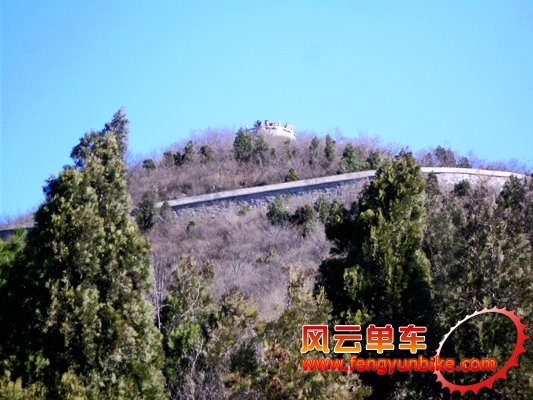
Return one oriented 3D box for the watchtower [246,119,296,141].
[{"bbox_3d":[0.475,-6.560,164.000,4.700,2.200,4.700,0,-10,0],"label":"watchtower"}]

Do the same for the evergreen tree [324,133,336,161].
[{"bbox_3d":[5.899,-4.701,159.000,1.200,2.700,1.200,0,-10,0],"label":"evergreen tree"}]

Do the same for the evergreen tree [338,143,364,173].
[{"bbox_3d":[7.638,-3.774,155.000,2.400,2.800,2.300,0,-10,0],"label":"evergreen tree"}]

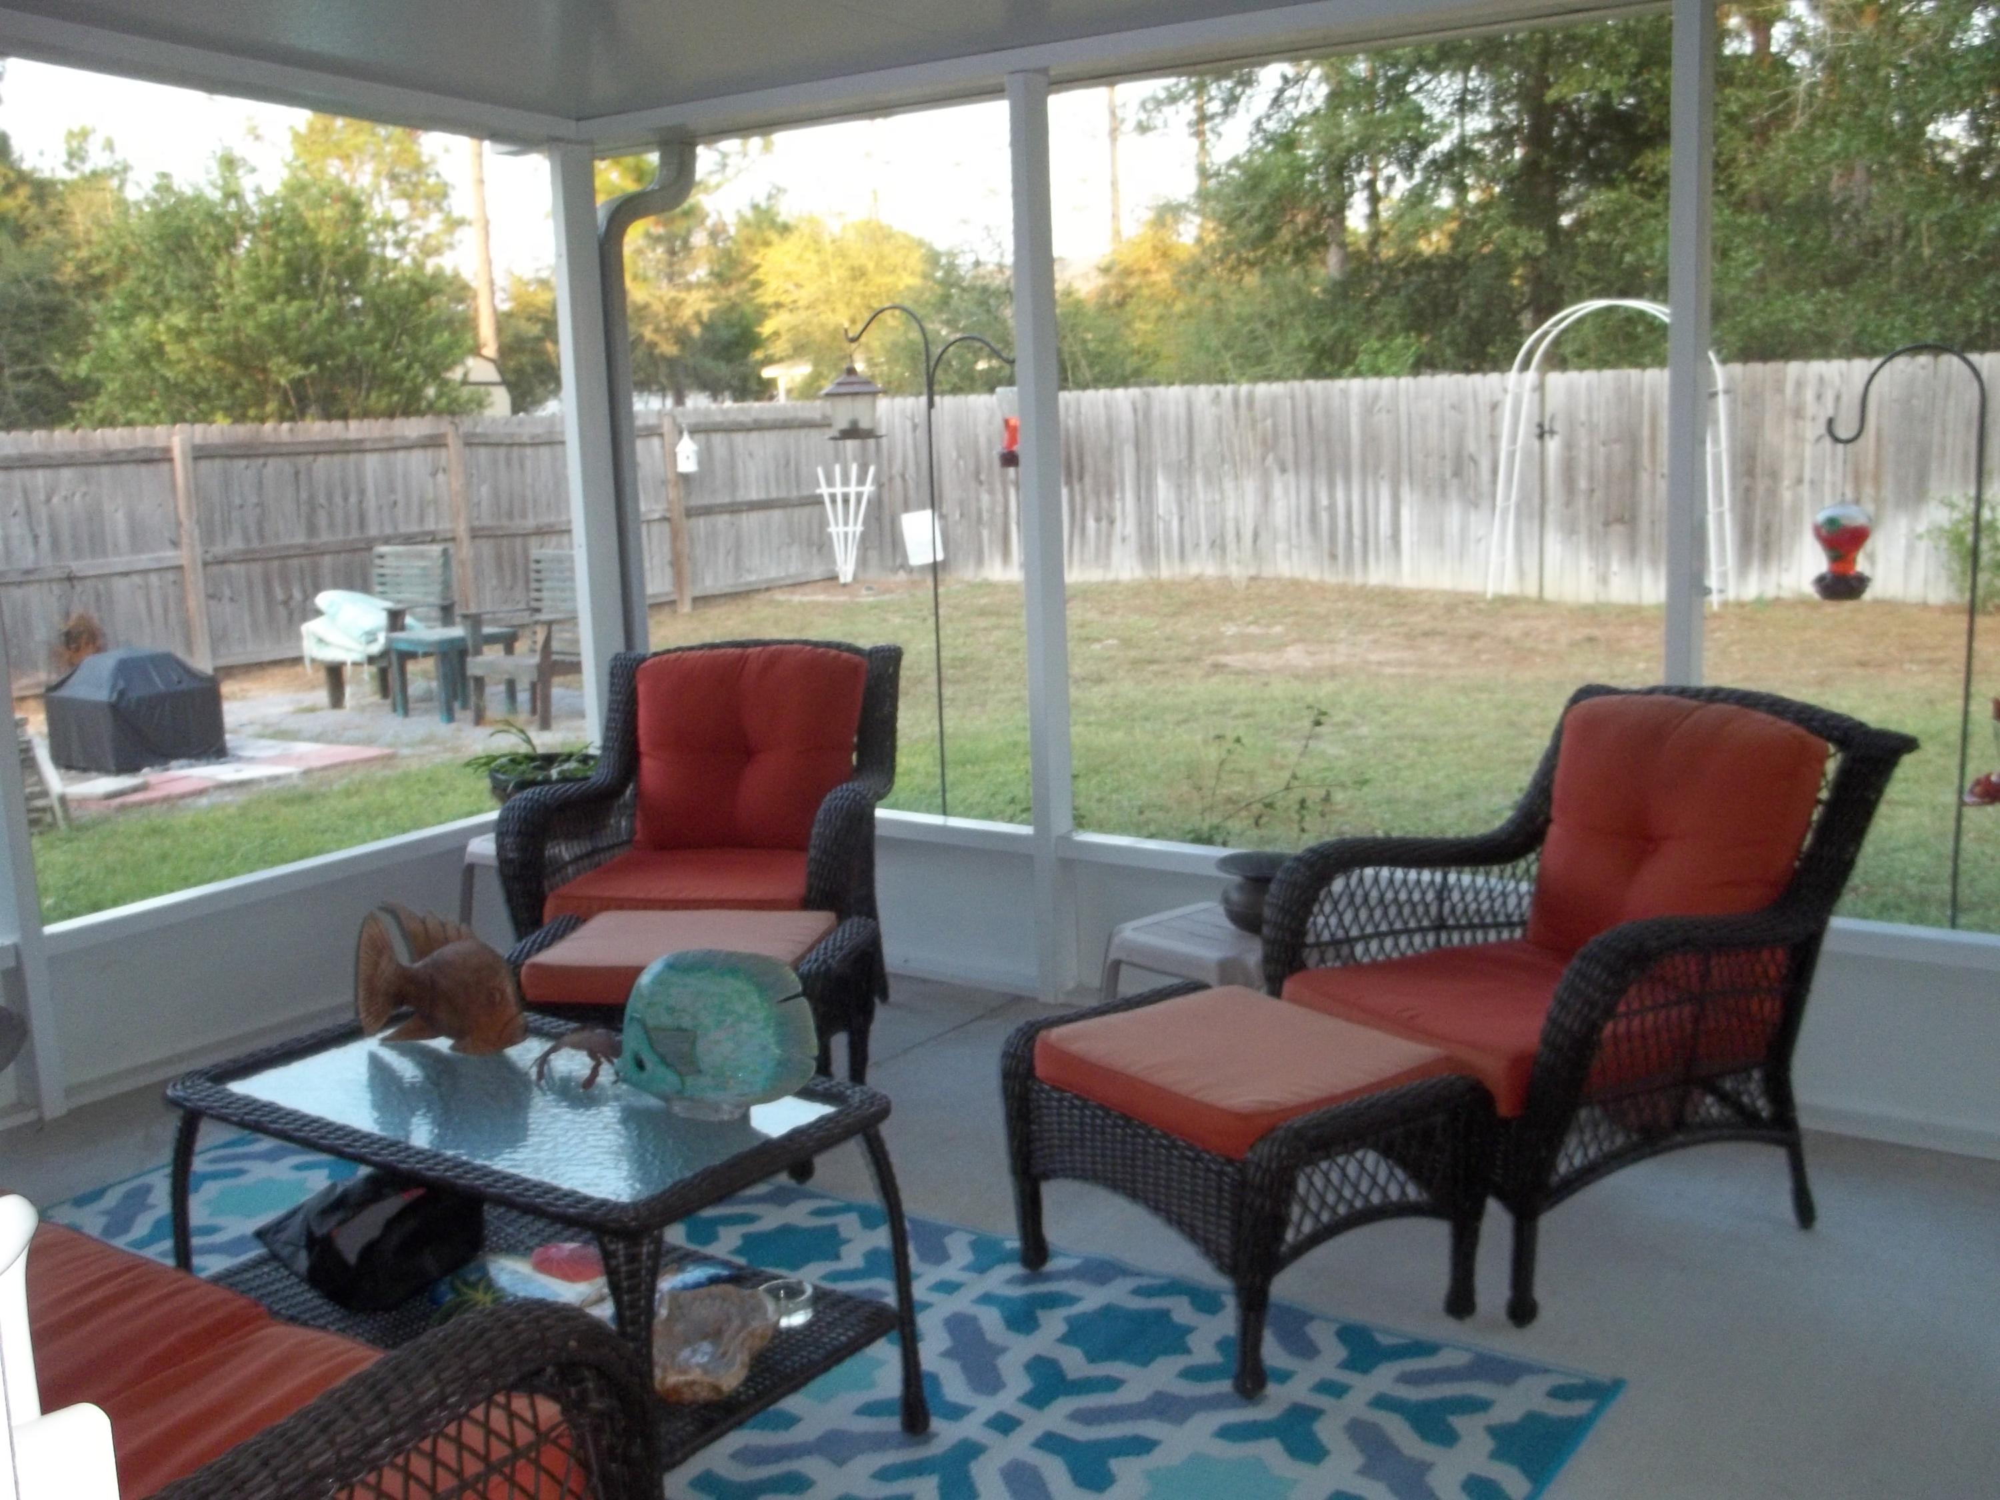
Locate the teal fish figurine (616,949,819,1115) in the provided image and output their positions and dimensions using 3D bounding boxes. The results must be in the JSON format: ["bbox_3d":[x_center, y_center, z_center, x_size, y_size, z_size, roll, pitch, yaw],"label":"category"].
[{"bbox_3d":[-0.399,0.391,2.674,0.275,0.230,0.070,-6,10,-22],"label":"teal fish figurine"}]

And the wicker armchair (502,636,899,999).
[{"bbox_3d":[-0.657,0.239,4.519,0.780,0.865,0.810,-1,9,6],"label":"wicker armchair"}]

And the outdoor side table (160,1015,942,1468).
[{"bbox_3d":[-0.697,0.757,2.845,1.010,0.495,0.520,5,12,33],"label":"outdoor side table"}]

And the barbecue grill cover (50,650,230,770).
[{"bbox_3d":[-4.578,-0.245,10.175,0.550,0.610,0.600,6,12,41],"label":"barbecue grill cover"}]

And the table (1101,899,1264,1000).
[{"bbox_3d":[0.469,0.552,3.881,0.385,0.385,0.385,-10,13,-42],"label":"table"}]

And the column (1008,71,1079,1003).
[{"bbox_3d":[0.098,-0.470,4.583,0.058,2.220,0.088,5,13,34],"label":"column"}]

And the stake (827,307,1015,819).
[{"bbox_3d":[-0.193,-0.448,6.080,0.680,1.898,0.180,-2,10,0],"label":"stake"}]

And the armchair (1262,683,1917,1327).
[{"bbox_3d":[0.992,0.381,3.353,0.810,0.860,0.780,-6,10,-26],"label":"armchair"}]

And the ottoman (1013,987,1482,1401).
[{"bbox_3d":[0.399,0.690,3.168,0.500,0.430,0.620,-9,13,-34],"label":"ottoman"}]

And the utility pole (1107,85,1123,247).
[{"bbox_3d":[2.812,-12.212,46.637,0.260,12.000,0.260,-2,9,0],"label":"utility pole"}]

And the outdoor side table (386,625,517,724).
[{"bbox_3d":[-3.317,-0.449,11.560,0.540,0.485,0.540,6,12,41],"label":"outdoor side table"}]

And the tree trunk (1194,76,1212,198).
[{"bbox_3d":[4.350,-10.550,40.428,0.260,9.000,0.260,-1,11,6],"label":"tree trunk"}]

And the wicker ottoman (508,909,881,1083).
[{"bbox_3d":[-0.613,0.587,3.933,0.610,0.430,0.500,0,11,10],"label":"wicker ottoman"}]

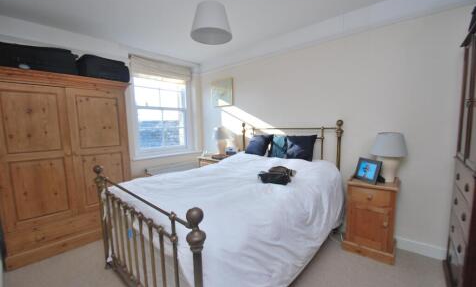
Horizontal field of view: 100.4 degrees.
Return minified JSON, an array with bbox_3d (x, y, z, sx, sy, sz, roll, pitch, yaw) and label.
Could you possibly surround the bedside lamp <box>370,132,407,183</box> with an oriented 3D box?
[{"bbox_3d":[1.491,0.150,1.949,0.290,0.500,0.290,4,7,41],"label":"bedside lamp"}]

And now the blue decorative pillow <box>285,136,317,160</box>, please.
[{"bbox_3d":[0.759,0.060,2.464,0.400,0.360,0.140,4,-10,41],"label":"blue decorative pillow"}]

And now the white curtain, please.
[{"bbox_3d":[-1.264,-1.254,3.437,0.080,0.270,1.140,4,7,41],"label":"white curtain"}]

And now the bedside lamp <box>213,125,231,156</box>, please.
[{"bbox_3d":[-0.287,-0.029,3.525,0.300,0.500,0.300,0,5,0],"label":"bedside lamp"}]

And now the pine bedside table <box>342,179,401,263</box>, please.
[{"bbox_3d":[1.387,0.740,2.074,0.430,0.740,0.365,3,6,37],"label":"pine bedside table"}]

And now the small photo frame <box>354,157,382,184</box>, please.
[{"bbox_3d":[1.359,0.286,2.045,0.060,0.235,0.255,15,1,-15],"label":"small photo frame"}]

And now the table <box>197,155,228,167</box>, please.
[{"bbox_3d":[-0.392,0.627,3.645,0.480,0.710,0.370,4,7,41],"label":"table"}]

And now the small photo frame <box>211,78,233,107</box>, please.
[{"bbox_3d":[-0.308,-0.936,3.675,0.560,0.500,0.035,4,7,41],"label":"small photo frame"}]

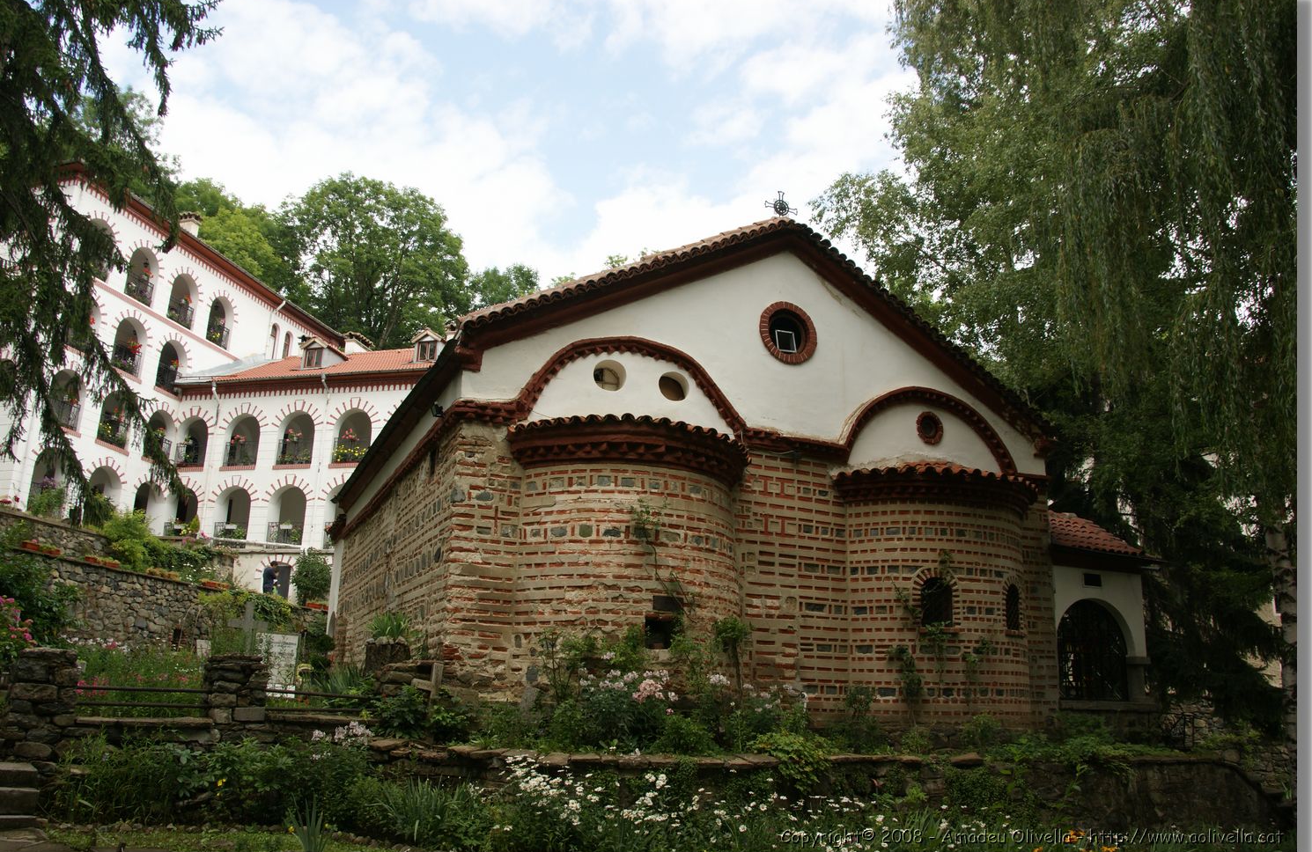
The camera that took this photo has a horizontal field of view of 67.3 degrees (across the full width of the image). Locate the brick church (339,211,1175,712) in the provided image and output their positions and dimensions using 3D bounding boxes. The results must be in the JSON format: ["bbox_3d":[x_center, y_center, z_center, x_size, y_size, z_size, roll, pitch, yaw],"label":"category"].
[{"bbox_3d":[0.220,1.852,20.744,12.232,7.350,16.065,7,-15,-21],"label":"brick church"}]

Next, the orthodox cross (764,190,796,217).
[{"bbox_3d":[1.916,-3.372,15.019,0.565,0.462,0.060,7,-15,-21],"label":"orthodox cross"}]

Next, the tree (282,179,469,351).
[{"bbox_3d":[-17.042,-8.468,60.000,12.000,14.000,12.000,2,-14,0],"label":"tree"}]

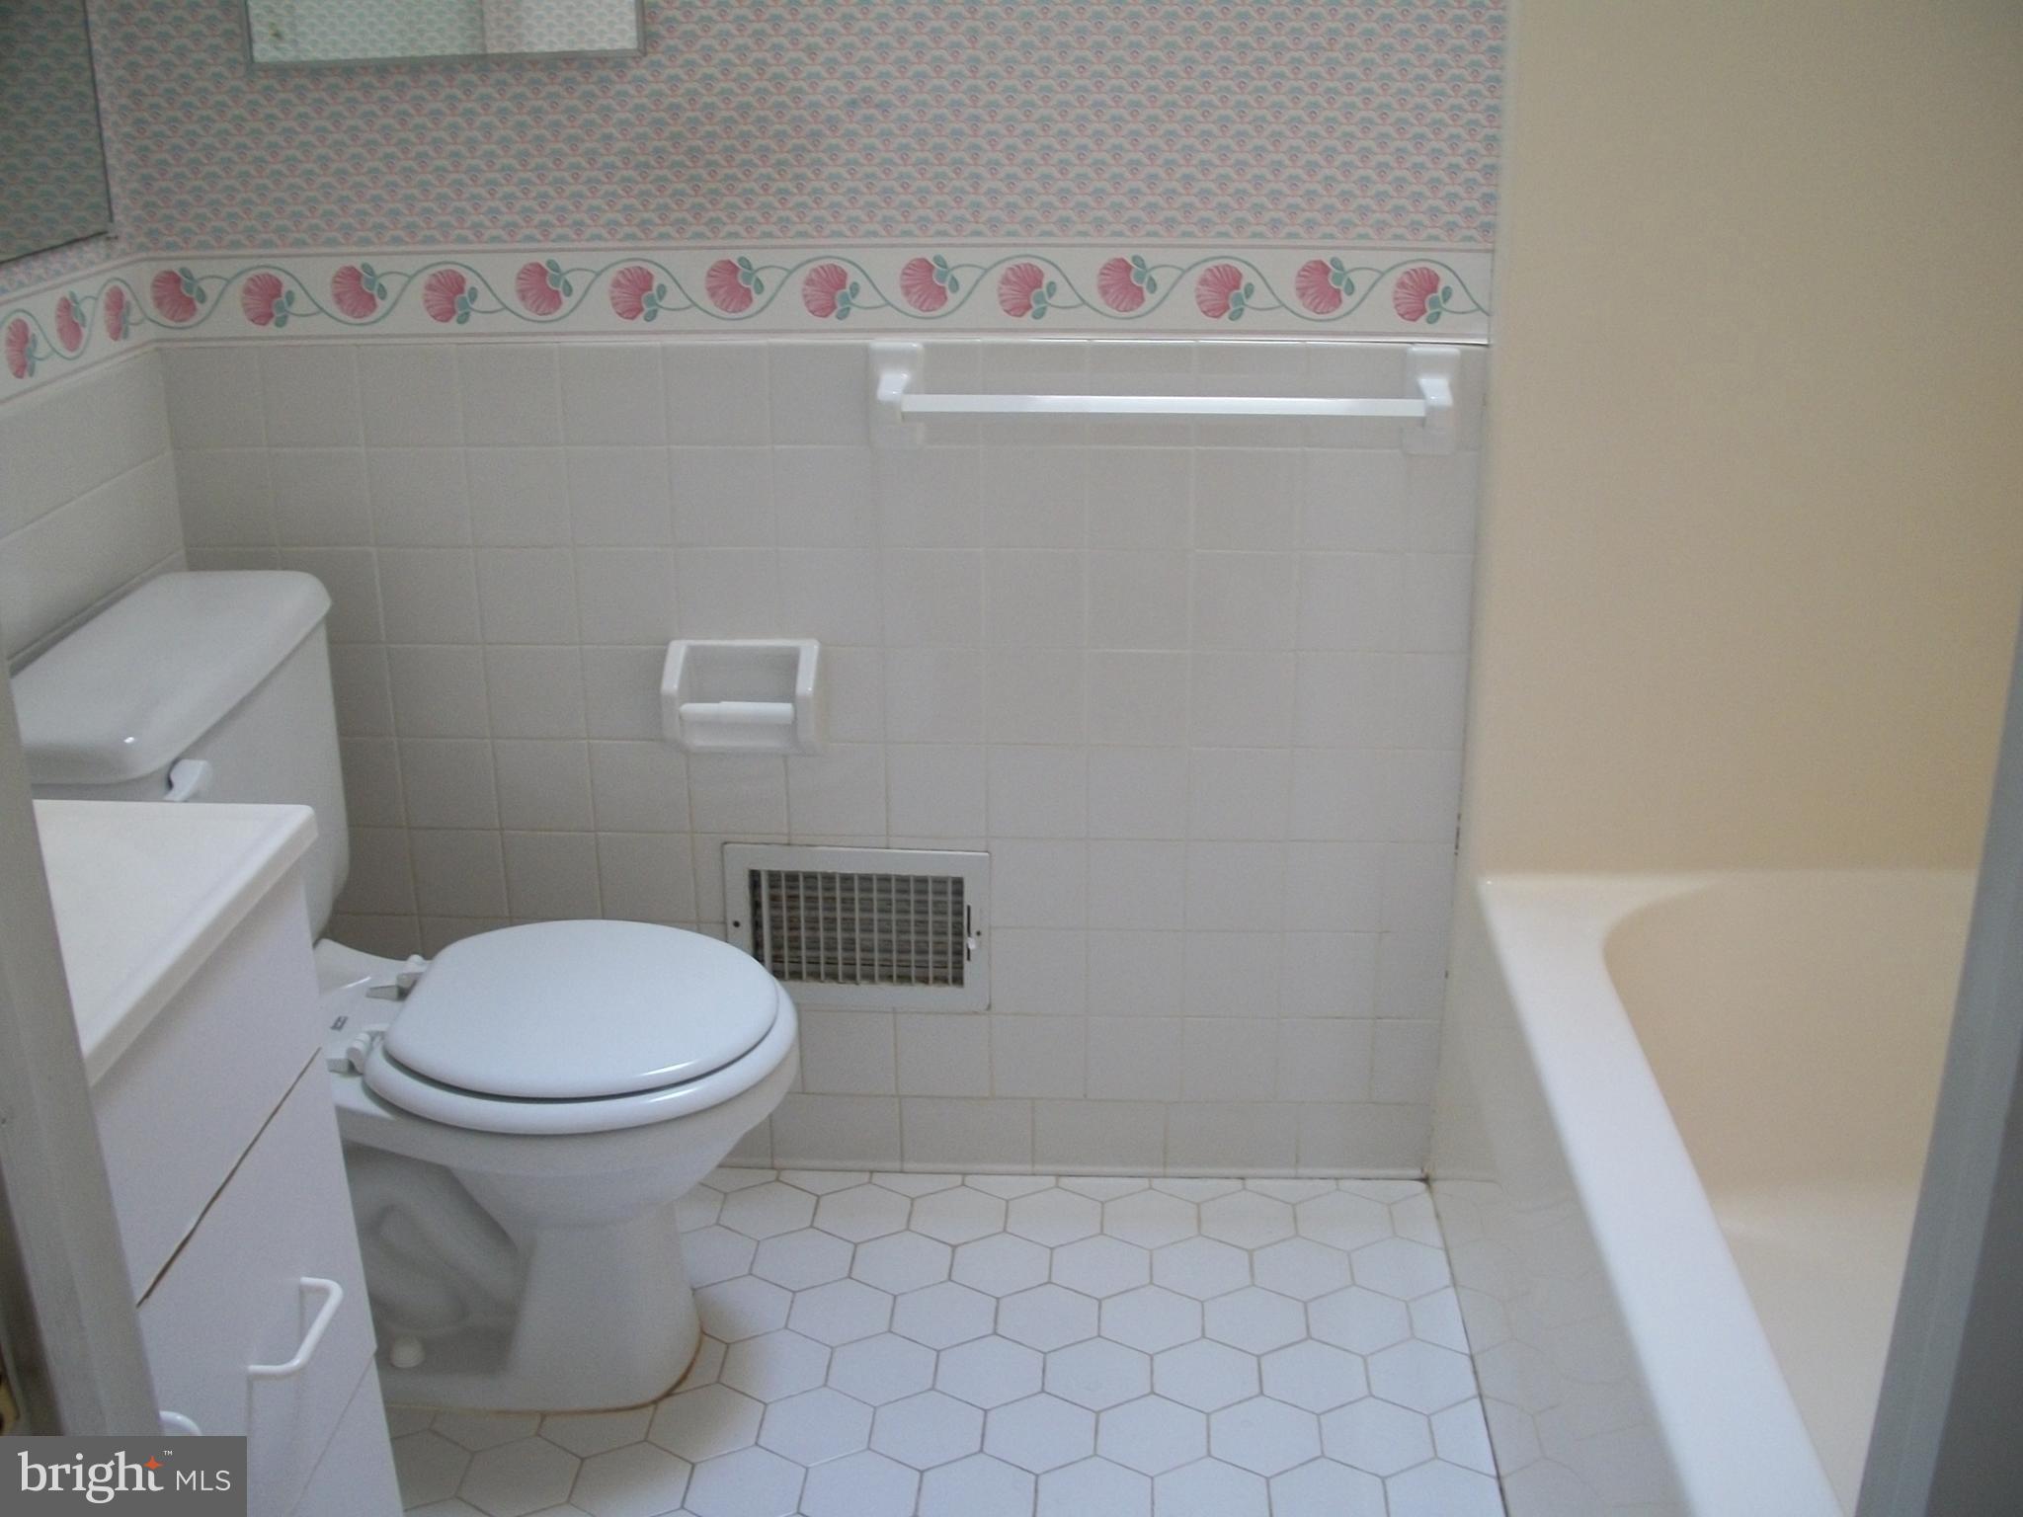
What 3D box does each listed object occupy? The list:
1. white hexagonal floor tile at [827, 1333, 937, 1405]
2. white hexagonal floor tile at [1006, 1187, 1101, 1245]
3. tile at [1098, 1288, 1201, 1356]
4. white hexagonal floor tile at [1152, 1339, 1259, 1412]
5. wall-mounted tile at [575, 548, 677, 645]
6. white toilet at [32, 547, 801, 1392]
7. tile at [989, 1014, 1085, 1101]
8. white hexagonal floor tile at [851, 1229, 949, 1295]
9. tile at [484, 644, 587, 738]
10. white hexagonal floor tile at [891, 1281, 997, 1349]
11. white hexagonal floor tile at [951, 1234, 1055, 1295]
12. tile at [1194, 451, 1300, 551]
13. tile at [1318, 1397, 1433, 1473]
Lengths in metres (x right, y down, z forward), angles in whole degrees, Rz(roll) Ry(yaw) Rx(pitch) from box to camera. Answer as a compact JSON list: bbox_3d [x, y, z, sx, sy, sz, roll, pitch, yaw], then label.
[{"bbox_3d":[-0.132,0.631,2.106,0.109,0.009,0.126,1,20,3],"label":"white hexagonal floor tile"},{"bbox_3d":[0.047,0.521,2.309,0.106,0.009,0.122,1,20,3],"label":"white hexagonal floor tile"},{"bbox_3d":[0.147,0.590,2.137,0.108,0.009,0.125,0,21,3],"label":"tile"},{"bbox_3d":[0.195,0.622,2.048,0.108,0.009,0.125,1,20,3],"label":"white hexagonal floor tile"},{"bbox_3d":[-0.408,-0.172,2.191,0.107,0.107,0.009,1,20,3],"label":"wall-mounted tile"},{"bbox_3d":[-0.544,0.248,2.004,0.690,0.750,0.490,1,20,4],"label":"white toilet"},{"bbox_3d":[0.033,0.343,2.365,0.108,0.107,0.009,1,20,4],"label":"tile"},{"bbox_3d":[-0.121,0.554,2.236,0.108,0.010,0.125,1,20,4],"label":"white hexagonal floor tile"},{"bbox_3d":[-0.518,-0.071,2.236,0.108,0.108,0.009,1,20,3],"label":"tile"},{"bbox_3d":[-0.070,0.590,2.159,0.107,0.009,0.123,0,20,3],"label":"white hexagonal floor tile"},{"bbox_3d":[-0.011,0.554,2.228,0.105,0.009,0.121,1,20,4],"label":"white hexagonal floor tile"},{"bbox_3d":[0.243,-0.267,2.111,0.108,0.108,0.010,1,20,4],"label":"tile"},{"bbox_3d":[0.354,0.662,1.993,0.109,0.009,0.126,1,20,3],"label":"tile"}]

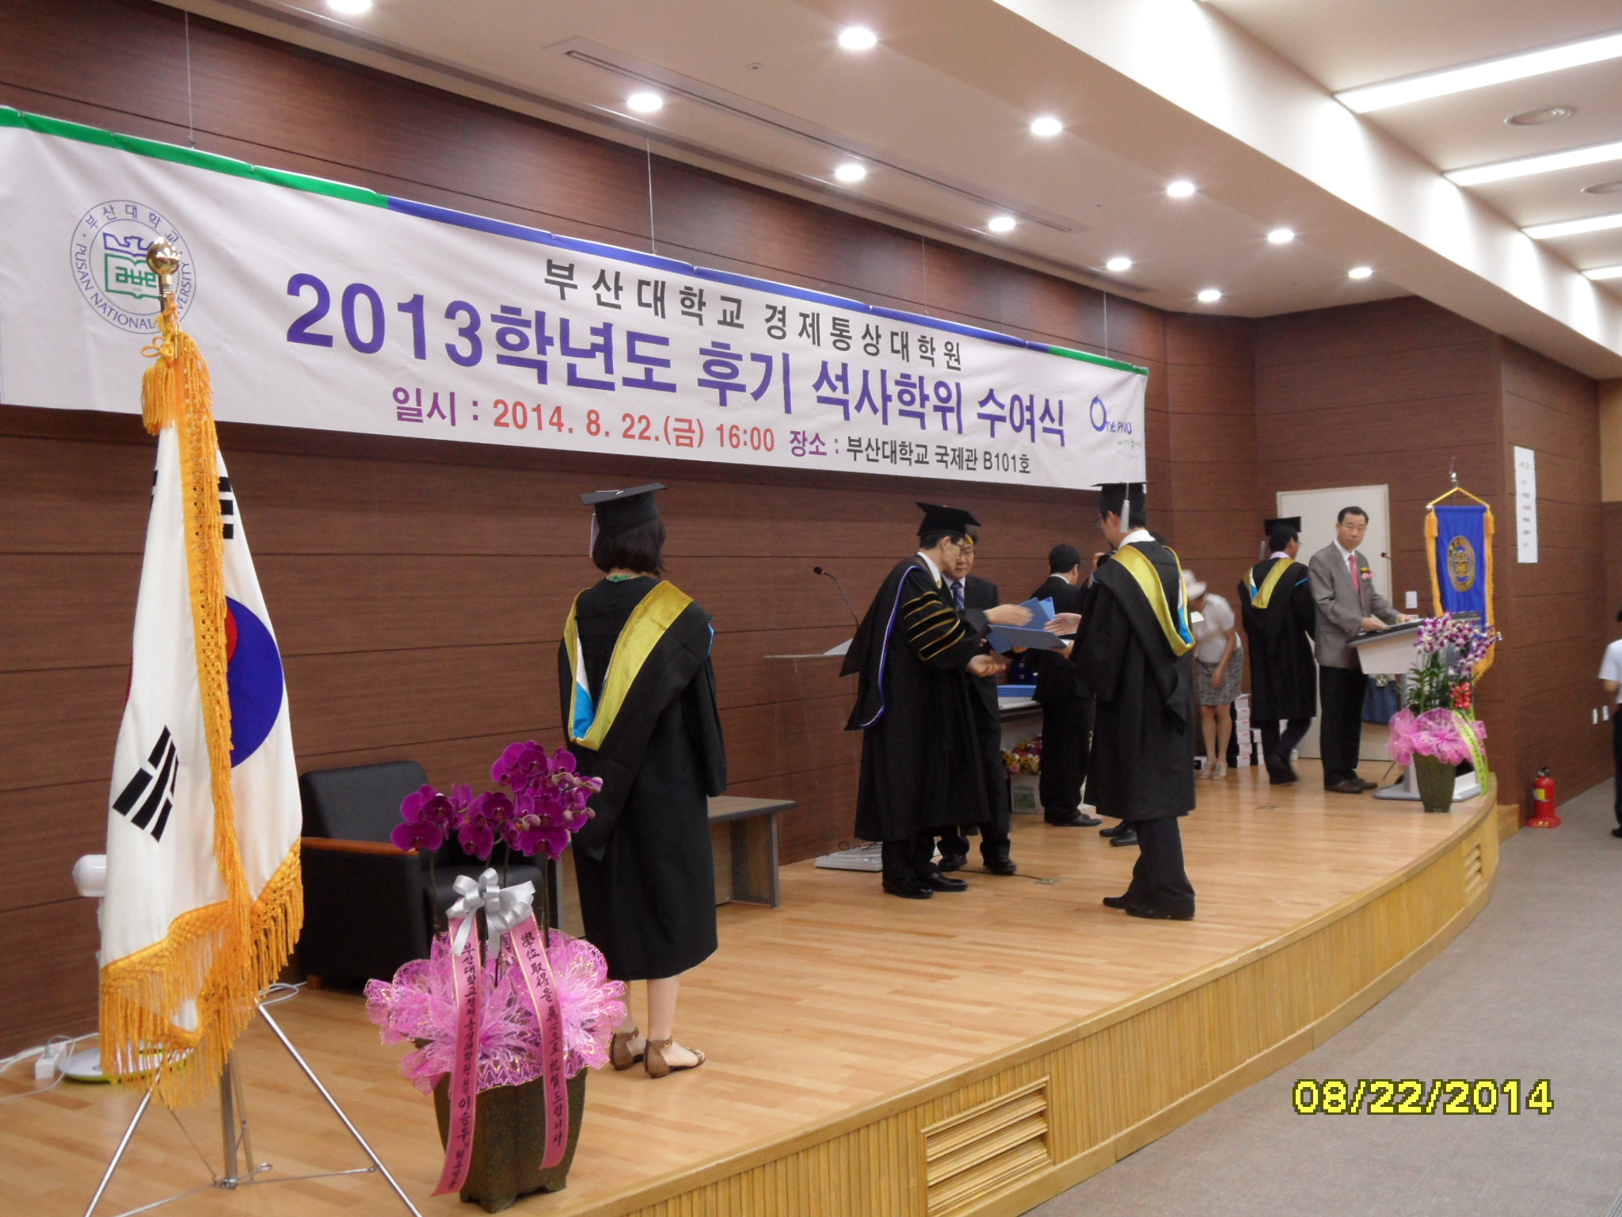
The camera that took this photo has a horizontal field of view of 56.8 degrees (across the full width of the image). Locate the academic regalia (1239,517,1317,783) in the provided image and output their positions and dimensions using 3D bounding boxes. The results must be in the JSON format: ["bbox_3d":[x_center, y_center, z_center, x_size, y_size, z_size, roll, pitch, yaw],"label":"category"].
[{"bbox_3d":[3.067,0.275,9.850,0.420,1.740,0.520,-2,1,-42],"label":"academic regalia"}]

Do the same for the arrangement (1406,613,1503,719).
[{"bbox_3d":[3.720,0.324,8.700,0.520,0.600,0.430,-2,0,-30],"label":"arrangement"}]

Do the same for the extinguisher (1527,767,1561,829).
[{"bbox_3d":[5.129,1.318,10.500,0.220,0.426,0.220,-1,1,41],"label":"extinguisher"}]

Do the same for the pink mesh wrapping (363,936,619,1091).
[{"bbox_3d":[-0.698,0.891,3.310,0.570,0.300,0.490,-2,0,-12],"label":"pink mesh wrapping"}]

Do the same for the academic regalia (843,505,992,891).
[{"bbox_3d":[0.491,0.398,6.845,0.640,1.720,0.600,-2,0,15],"label":"academic regalia"}]

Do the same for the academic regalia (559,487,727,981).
[{"bbox_3d":[-0.494,0.364,4.352,0.530,1.410,0.420,-2,0,41],"label":"academic regalia"}]

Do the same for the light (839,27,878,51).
[{"bbox_3d":[0.183,-2.189,5.770,0.155,0.040,0.155,-2,0,0],"label":"light"}]

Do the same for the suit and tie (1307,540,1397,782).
[{"bbox_3d":[3.406,0.359,9.450,0.520,1.520,0.500,-2,1,-40],"label":"suit and tie"}]

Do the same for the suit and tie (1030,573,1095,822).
[{"bbox_3d":[1.478,0.516,8.720,0.360,1.420,0.500,-2,0,-32],"label":"suit and tie"}]

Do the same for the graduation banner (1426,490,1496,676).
[{"bbox_3d":[4.184,-0.126,9.650,0.780,1.174,0.120,-2,1,-34],"label":"graduation banner"}]

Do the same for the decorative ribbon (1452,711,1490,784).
[{"bbox_3d":[3.796,0.799,8.630,0.190,0.430,0.160,-2,0,-35],"label":"decorative ribbon"}]

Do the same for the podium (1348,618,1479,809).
[{"bbox_3d":[3.856,0.607,9.471,0.630,1.100,0.800,-2,0,40],"label":"podium"}]

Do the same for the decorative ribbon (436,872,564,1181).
[{"bbox_3d":[-0.683,0.919,3.300,0.270,0.690,0.160,-2,0,-18],"label":"decorative ribbon"}]

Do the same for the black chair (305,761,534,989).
[{"bbox_3d":[-1.359,0.965,5.394,0.700,0.790,0.620,-2,0,38],"label":"black chair"}]

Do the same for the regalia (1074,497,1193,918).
[{"bbox_3d":[1.332,0.394,6.171,0.500,1.720,0.560,-1,1,32],"label":"regalia"}]

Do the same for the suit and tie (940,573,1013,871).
[{"bbox_3d":[0.769,0.542,7.250,0.510,1.400,0.360,-2,0,-24],"label":"suit and tie"}]

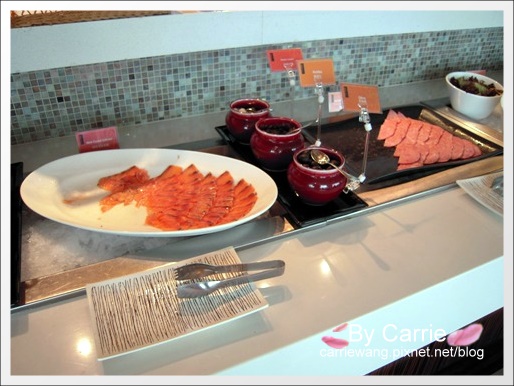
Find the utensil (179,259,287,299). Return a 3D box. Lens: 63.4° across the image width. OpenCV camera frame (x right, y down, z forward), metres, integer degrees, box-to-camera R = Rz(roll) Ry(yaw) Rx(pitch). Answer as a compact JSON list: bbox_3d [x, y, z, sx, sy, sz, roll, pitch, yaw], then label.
[{"bbox_3d":[-0.049,0.163,0.826,0.216,0.039,0.060,-6,35,-12],"label":"utensil"}]

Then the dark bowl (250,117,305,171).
[{"bbox_3d":[0.059,-0.131,1.173,0.153,0.118,0.153,2,35,-1],"label":"dark bowl"}]

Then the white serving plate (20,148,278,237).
[{"bbox_3d":[-0.261,0.001,1.045,0.632,0.047,0.373,5,35,3],"label":"white serving plate"}]

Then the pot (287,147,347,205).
[{"bbox_3d":[0.152,-0.036,1.051,0.152,0.110,0.152,2,35,-1],"label":"pot"}]

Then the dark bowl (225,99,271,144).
[{"bbox_3d":[-0.024,-0.218,1.304,0.146,0.109,0.146,2,35,-1],"label":"dark bowl"}]

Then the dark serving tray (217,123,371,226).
[{"bbox_3d":[0.075,-0.078,1.198,0.213,0.022,0.550,-13,37,-20],"label":"dark serving tray"}]

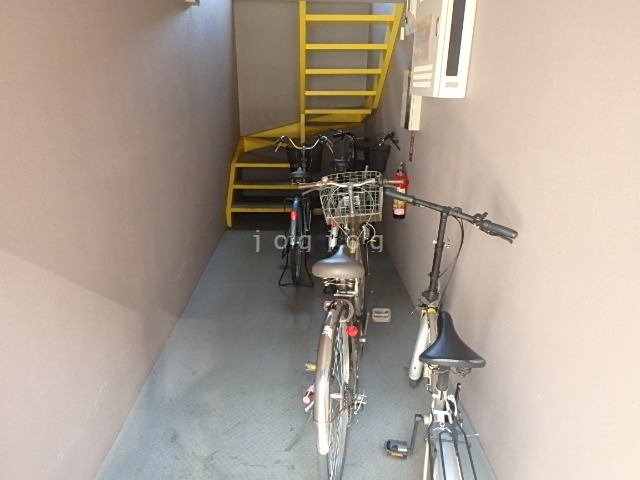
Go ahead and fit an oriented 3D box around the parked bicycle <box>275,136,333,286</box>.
[{"bbox_3d":[-0.152,-0.328,3.431,0.540,1.080,1.760,1,22,3],"label":"parked bicycle"}]

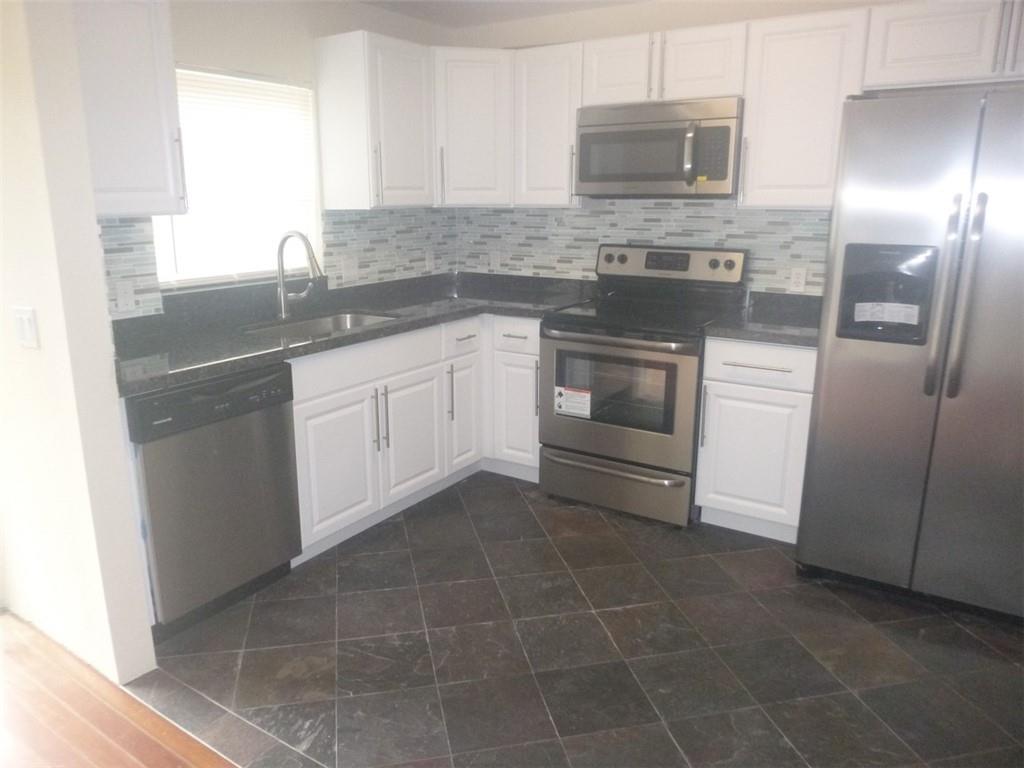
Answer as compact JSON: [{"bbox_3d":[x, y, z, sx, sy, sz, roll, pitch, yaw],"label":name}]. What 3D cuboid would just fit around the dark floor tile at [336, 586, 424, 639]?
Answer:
[{"bbox_3d":[-0.476,0.831,2.670,0.300,0.015,0.300,-3,14,-12],"label":"dark floor tile"}]

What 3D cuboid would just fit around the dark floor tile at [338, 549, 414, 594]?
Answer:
[{"bbox_3d":[-0.542,0.759,2.959,0.300,0.015,0.300,-3,14,-12],"label":"dark floor tile"}]

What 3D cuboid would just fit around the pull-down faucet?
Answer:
[{"bbox_3d":[-0.947,-0.484,3.324,0.273,0.392,0.125,9,17,31],"label":"pull-down faucet"}]

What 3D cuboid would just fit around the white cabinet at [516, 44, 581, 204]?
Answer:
[{"bbox_3d":[0.262,-1.301,3.806,0.391,0.760,0.328,9,16,32],"label":"white cabinet"}]

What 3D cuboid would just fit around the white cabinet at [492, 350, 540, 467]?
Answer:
[{"bbox_3d":[0.175,0.083,4.005,0.259,0.594,0.550,9,16,31],"label":"white cabinet"}]

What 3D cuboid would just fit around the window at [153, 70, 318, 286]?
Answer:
[{"bbox_3d":[-1.183,-0.886,3.215,0.040,0.830,0.885,9,16,31],"label":"window"}]

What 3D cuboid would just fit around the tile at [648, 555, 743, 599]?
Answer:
[{"bbox_3d":[0.715,0.769,2.933,0.303,0.012,0.303,-3,14,-12],"label":"tile"}]

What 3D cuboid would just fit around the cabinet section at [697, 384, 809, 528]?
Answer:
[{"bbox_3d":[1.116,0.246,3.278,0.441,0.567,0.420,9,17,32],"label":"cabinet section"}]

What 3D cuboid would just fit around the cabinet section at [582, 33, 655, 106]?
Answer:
[{"bbox_3d":[0.568,-1.453,3.494,0.384,0.285,0.270,9,17,32],"label":"cabinet section"}]

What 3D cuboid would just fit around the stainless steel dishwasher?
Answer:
[{"bbox_3d":[-1.218,0.336,2.717,0.600,0.818,0.607,9,16,31],"label":"stainless steel dishwasher"}]

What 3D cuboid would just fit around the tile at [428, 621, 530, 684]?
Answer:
[{"bbox_3d":[-0.112,0.887,2.446,0.300,0.015,0.300,-3,14,-12],"label":"tile"}]

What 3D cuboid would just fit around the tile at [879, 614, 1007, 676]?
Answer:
[{"bbox_3d":[1.443,0.884,2.485,0.303,0.012,0.303,-3,14,-12],"label":"tile"}]

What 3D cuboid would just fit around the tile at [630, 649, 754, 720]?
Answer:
[{"bbox_3d":[0.549,0.928,2.286,0.300,0.015,0.300,-3,14,-12],"label":"tile"}]

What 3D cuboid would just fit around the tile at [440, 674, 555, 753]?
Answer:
[{"bbox_3d":[-0.046,0.959,2.157,0.300,0.015,0.300,-3,14,-12],"label":"tile"}]

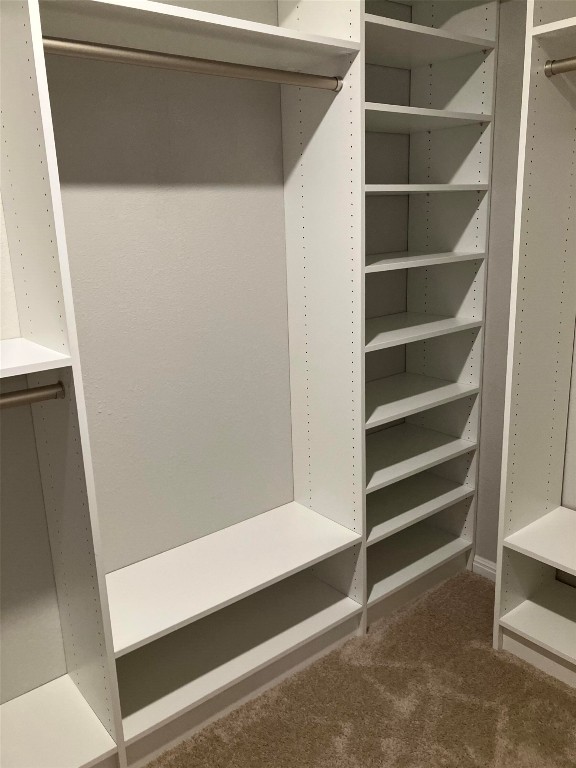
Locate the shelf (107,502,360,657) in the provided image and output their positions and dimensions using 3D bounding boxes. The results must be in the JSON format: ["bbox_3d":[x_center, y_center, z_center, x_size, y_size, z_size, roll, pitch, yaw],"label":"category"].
[{"bbox_3d":[-0.204,0.567,1.950,0.879,0.020,0.356,-13,18,-37],"label":"shelf"}]

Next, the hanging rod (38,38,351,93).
[{"bbox_3d":[-0.195,-0.786,1.539,0.874,0.034,0.034,-14,19,-37],"label":"hanging rod"}]

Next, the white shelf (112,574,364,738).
[{"bbox_3d":[-0.195,0.827,2.016,0.879,0.020,0.356,-13,18,-37],"label":"white shelf"}]

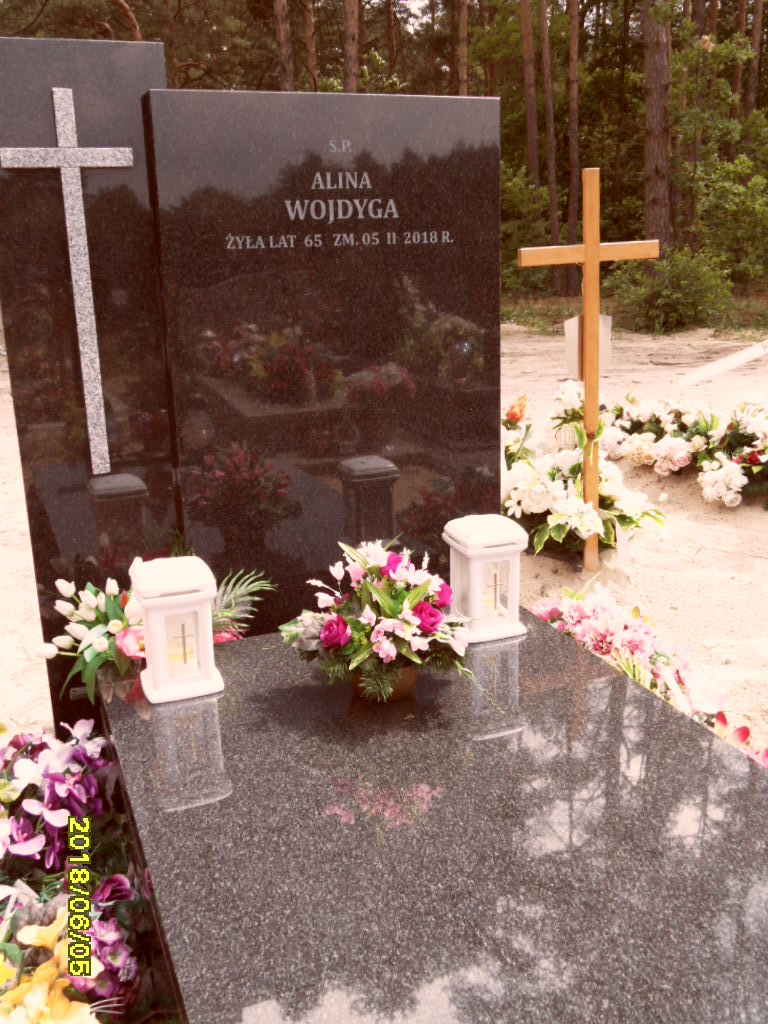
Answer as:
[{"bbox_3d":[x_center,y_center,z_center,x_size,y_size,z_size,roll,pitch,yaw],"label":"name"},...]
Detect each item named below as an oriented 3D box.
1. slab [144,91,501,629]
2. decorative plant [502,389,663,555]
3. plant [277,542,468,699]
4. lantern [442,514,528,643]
[{"bbox_3d":[-0.099,-0.318,2.172,0.777,1.170,0.093,-8,17,-21],"label":"slab"},{"bbox_3d":[0.871,-0.187,4.297,0.713,0.609,0.574,-8,17,-21],"label":"decorative plant"},{"bbox_3d":[-0.019,0.220,1.877,0.357,0.291,0.304,-8,17,-21],"label":"plant"},{"bbox_3d":[0.234,0.138,2.182,0.151,0.270,0.150,-8,17,-21],"label":"lantern"}]

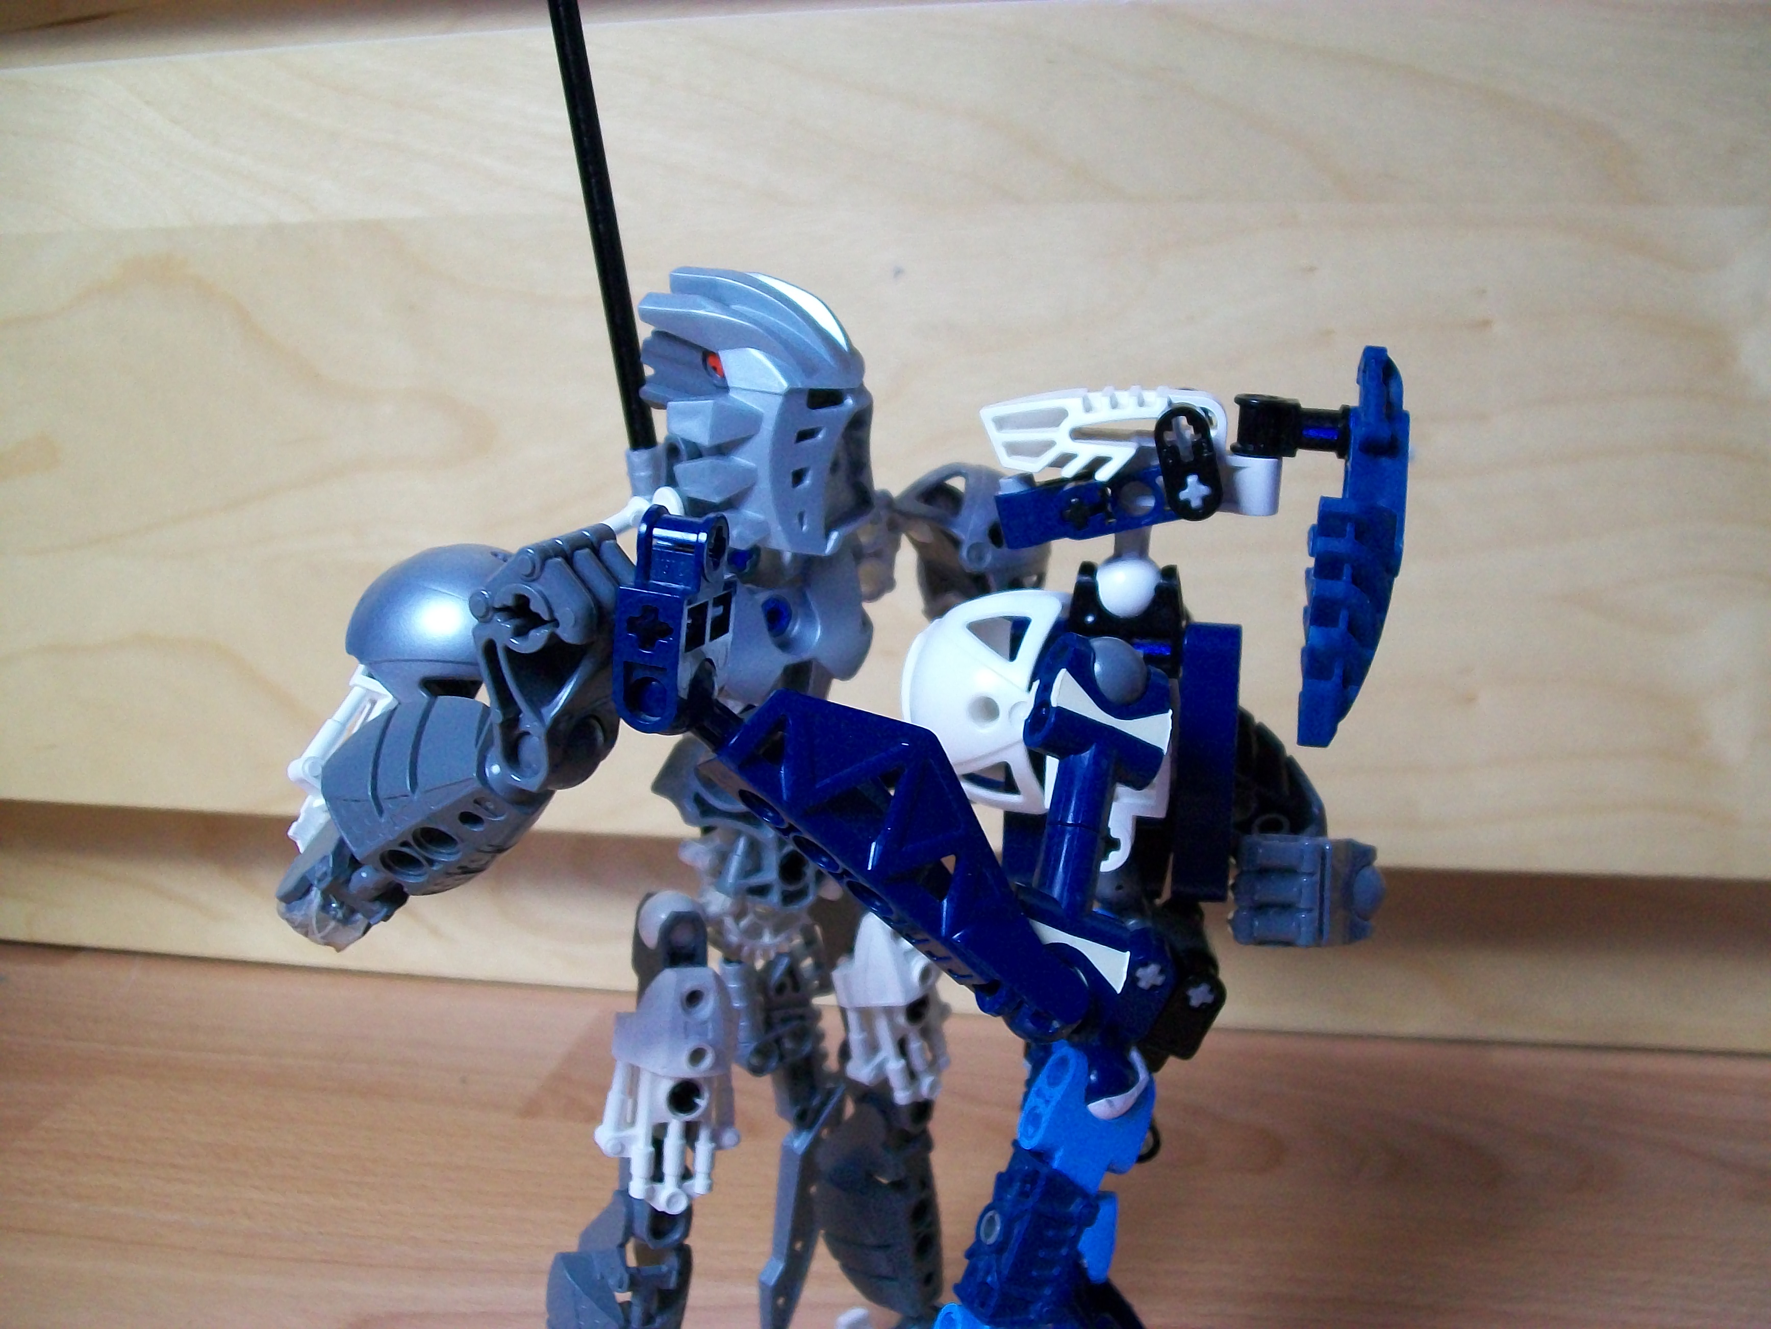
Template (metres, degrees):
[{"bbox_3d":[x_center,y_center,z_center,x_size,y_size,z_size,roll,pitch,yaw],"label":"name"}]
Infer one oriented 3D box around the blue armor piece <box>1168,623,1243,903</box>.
[{"bbox_3d":[0.045,0.014,0.260,0.008,0.040,0.008,3,8,10],"label":"blue armor piece"}]

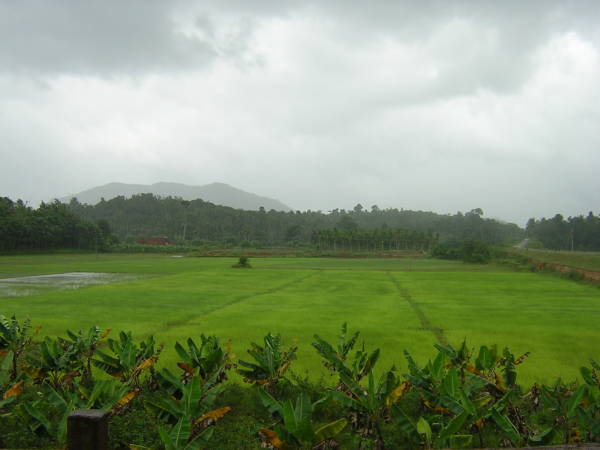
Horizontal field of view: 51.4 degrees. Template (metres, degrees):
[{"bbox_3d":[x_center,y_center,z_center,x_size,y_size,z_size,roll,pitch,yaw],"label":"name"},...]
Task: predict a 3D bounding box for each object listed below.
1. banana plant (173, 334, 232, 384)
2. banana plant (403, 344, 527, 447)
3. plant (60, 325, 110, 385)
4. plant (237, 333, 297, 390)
[{"bbox_3d":[-2.609,3.667,16.700,1.500,1.470,1.500,0,-1,0],"label":"banana plant"},{"bbox_3d":[3.506,3.645,13.300,2.640,2.200,2.200,0,-1,0],"label":"banana plant"},{"bbox_3d":[-6.188,3.822,18.000,1.440,1.790,1.500,0,-1,0],"label":"plant"},{"bbox_3d":[-0.913,3.746,17.000,1.630,1.630,1.600,0,-1,0],"label":"plant"}]

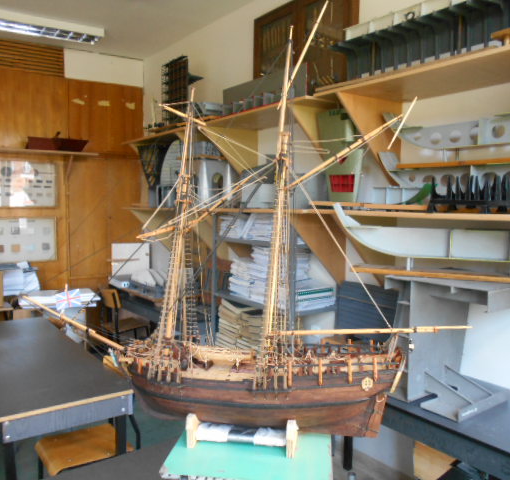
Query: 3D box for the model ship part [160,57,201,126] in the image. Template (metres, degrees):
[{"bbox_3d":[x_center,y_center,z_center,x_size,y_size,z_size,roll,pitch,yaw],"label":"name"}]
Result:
[{"bbox_3d":[-0.665,-1.298,4.312,0.180,0.520,0.500,-4,6,-36],"label":"model ship part"}]

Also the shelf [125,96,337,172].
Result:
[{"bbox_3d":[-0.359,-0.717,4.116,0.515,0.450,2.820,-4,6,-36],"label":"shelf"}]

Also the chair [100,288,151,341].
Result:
[{"bbox_3d":[-1.321,0.919,4.918,0.410,0.820,0.440,4,6,41],"label":"chair"}]

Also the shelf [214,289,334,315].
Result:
[{"bbox_3d":[0.116,0.454,3.666,0.410,0.036,0.960,-4,6,-36],"label":"shelf"}]

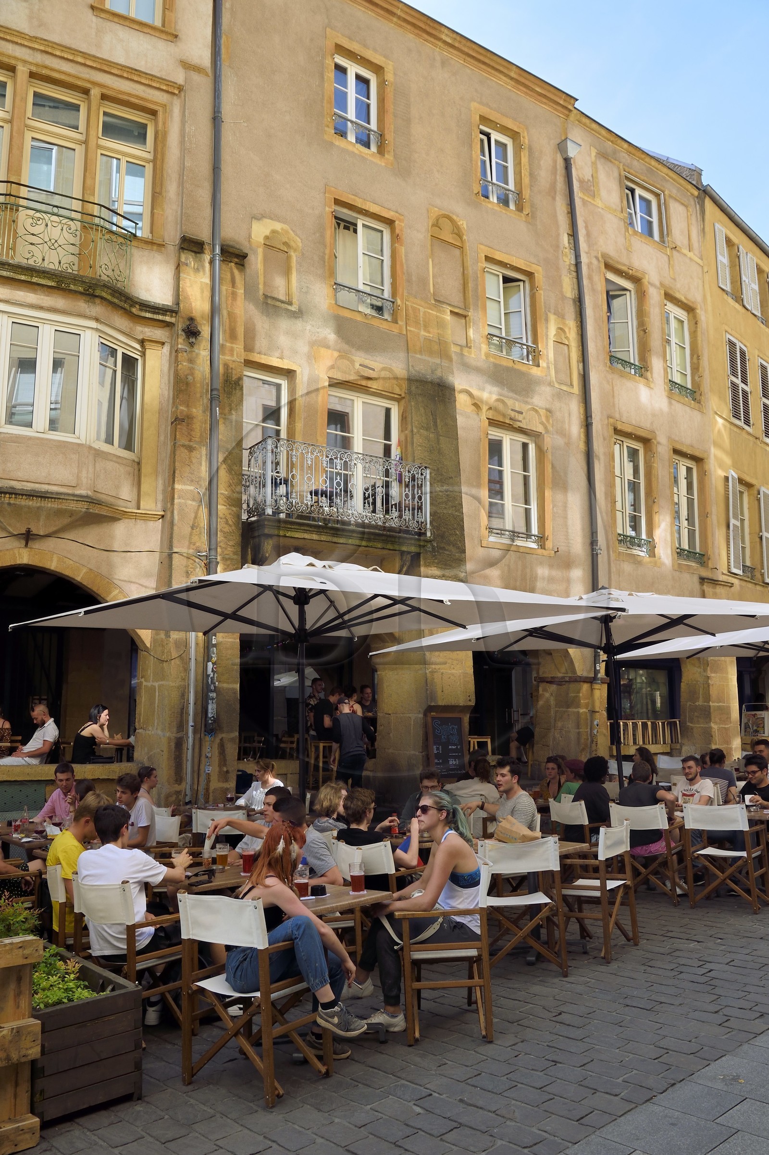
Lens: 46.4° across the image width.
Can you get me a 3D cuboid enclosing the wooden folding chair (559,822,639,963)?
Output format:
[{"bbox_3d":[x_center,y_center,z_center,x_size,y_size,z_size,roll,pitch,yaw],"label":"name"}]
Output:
[{"bbox_3d":[1.484,2.197,6.405,0.480,0.870,0.570,-8,-12,35],"label":"wooden folding chair"}]

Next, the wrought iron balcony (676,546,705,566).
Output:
[{"bbox_3d":[6.173,-0.426,18.058,0.970,0.270,0.110,7,-13,-38],"label":"wrought iron balcony"}]

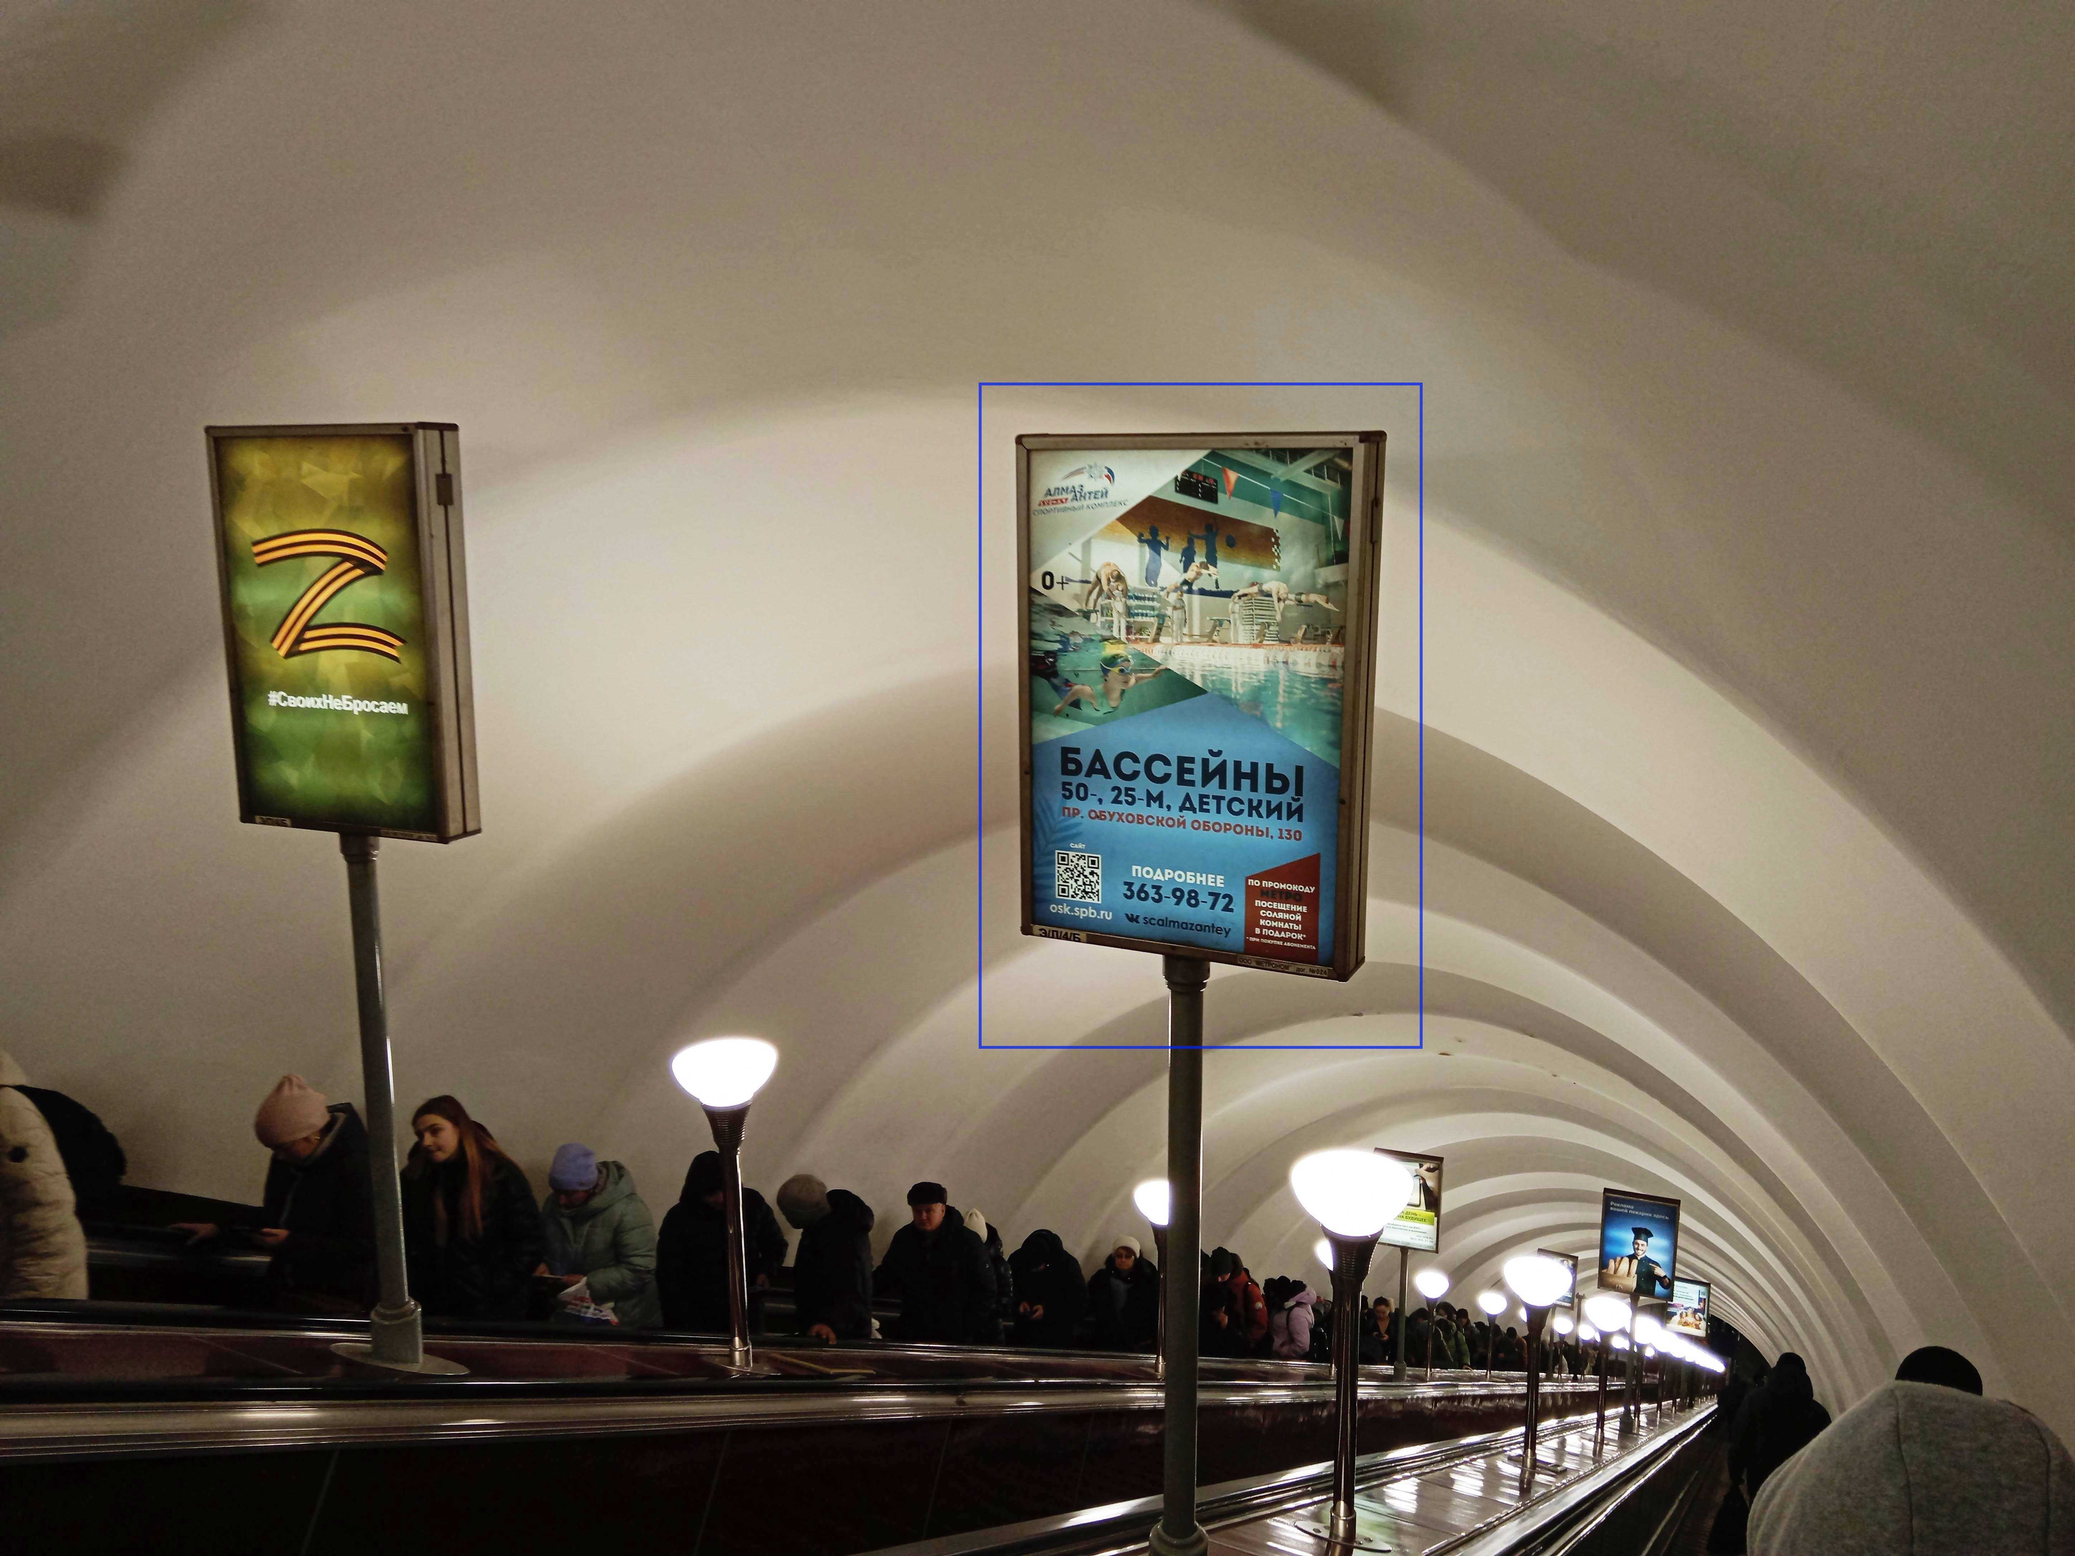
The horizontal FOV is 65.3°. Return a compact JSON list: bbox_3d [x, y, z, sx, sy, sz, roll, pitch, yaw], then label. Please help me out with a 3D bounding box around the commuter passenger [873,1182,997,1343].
[{"bbox_3d":[-0.589,3.210,9.579,0.620,1.740,0.440,2,11,12],"label":"commuter passenger"}]

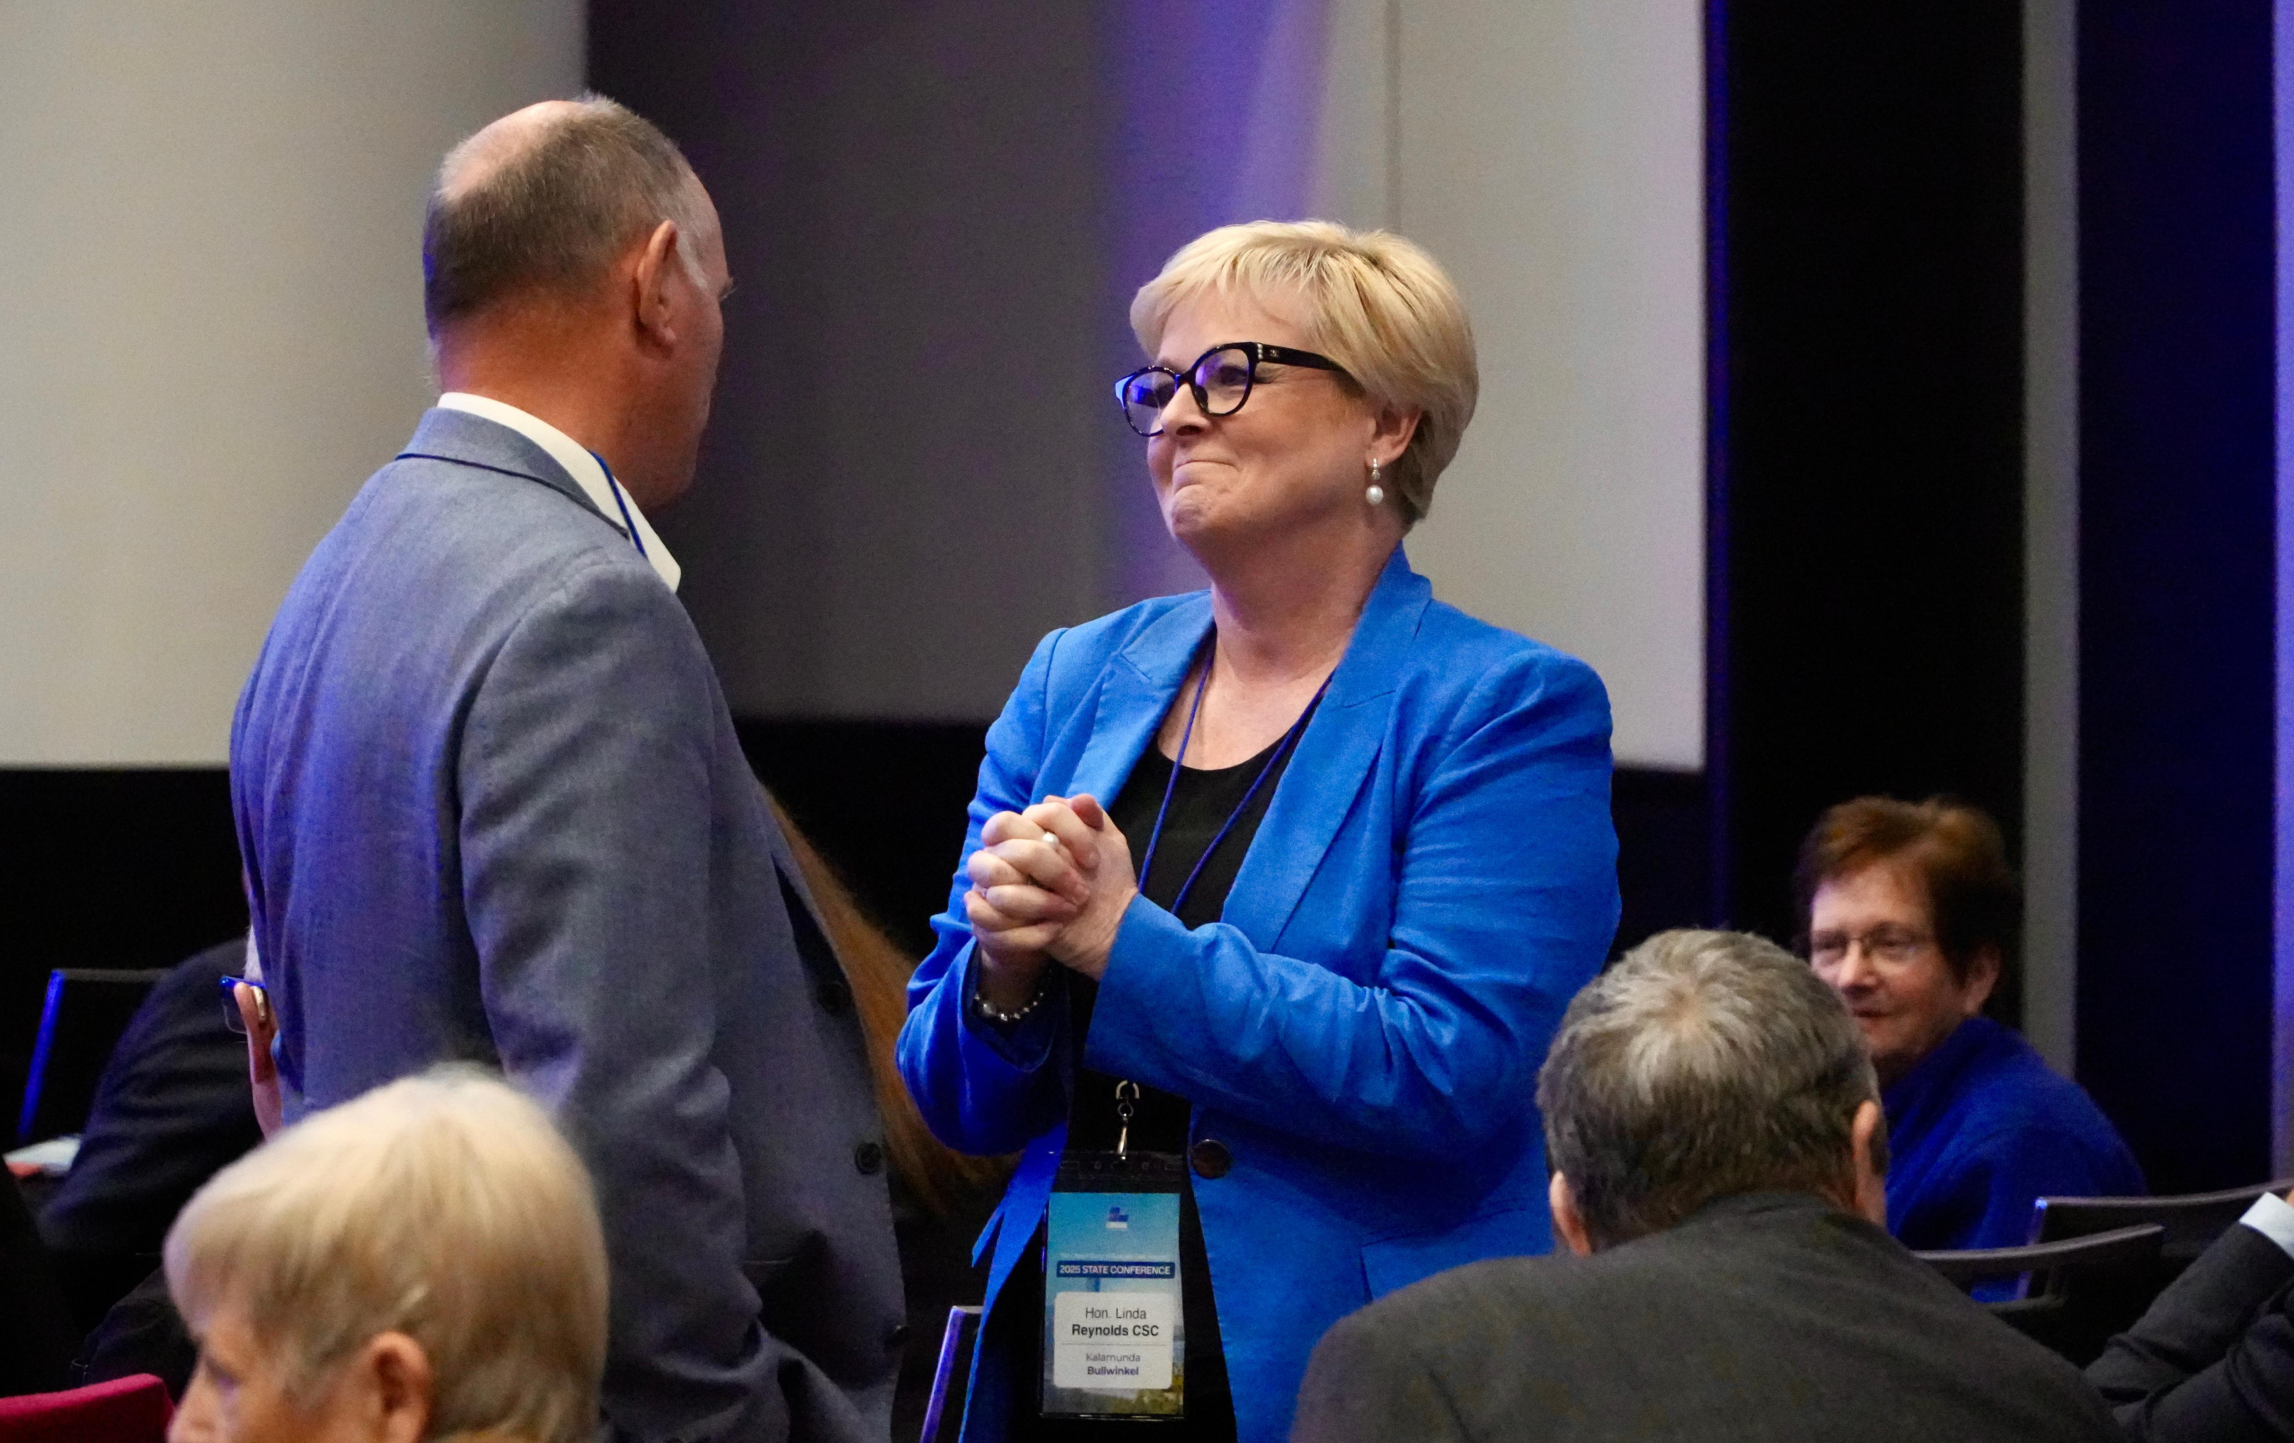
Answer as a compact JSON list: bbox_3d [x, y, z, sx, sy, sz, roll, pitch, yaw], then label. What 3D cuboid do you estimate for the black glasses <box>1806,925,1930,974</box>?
[{"bbox_3d":[0.694,0.216,9.218,0.135,0.041,0.140,-2,-7,33],"label":"black glasses"}]

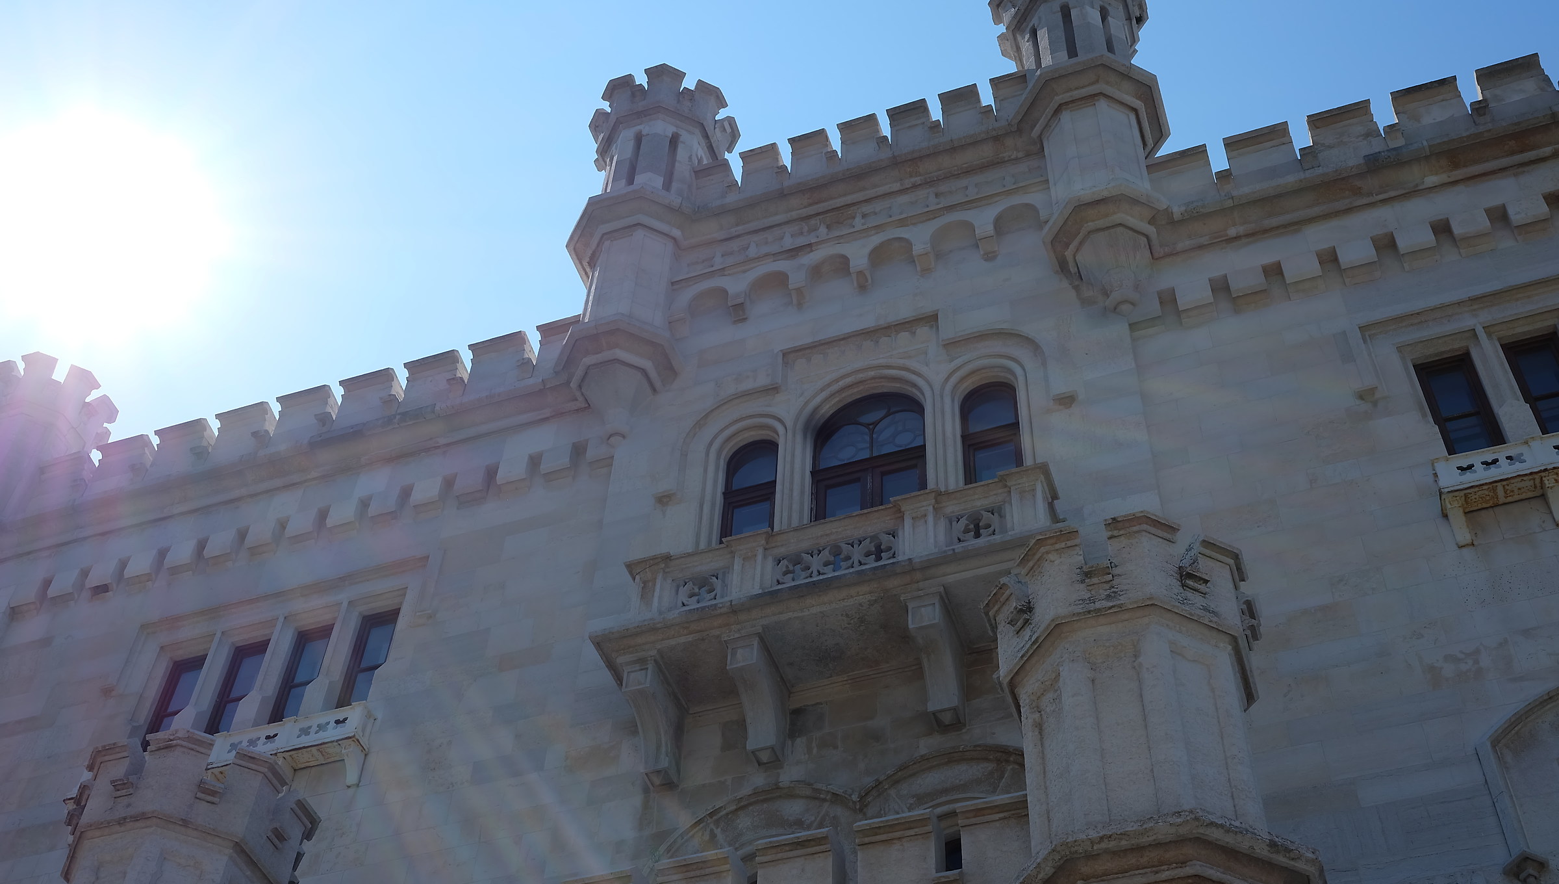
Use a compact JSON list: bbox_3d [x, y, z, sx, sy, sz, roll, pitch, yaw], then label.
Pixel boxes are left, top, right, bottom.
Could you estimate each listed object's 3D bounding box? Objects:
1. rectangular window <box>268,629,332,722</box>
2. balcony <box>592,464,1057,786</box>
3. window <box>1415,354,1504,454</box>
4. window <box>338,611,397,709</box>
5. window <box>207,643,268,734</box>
[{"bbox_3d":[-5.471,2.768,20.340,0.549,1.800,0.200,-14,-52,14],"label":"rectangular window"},{"bbox_3d":[0.578,1.697,16.660,4.644,2.143,1.248,-14,-52,14],"label":"balcony"},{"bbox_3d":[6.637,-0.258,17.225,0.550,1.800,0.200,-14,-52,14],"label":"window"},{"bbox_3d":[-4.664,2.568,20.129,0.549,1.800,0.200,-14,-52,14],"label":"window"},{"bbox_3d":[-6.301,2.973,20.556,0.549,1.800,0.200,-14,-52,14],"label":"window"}]

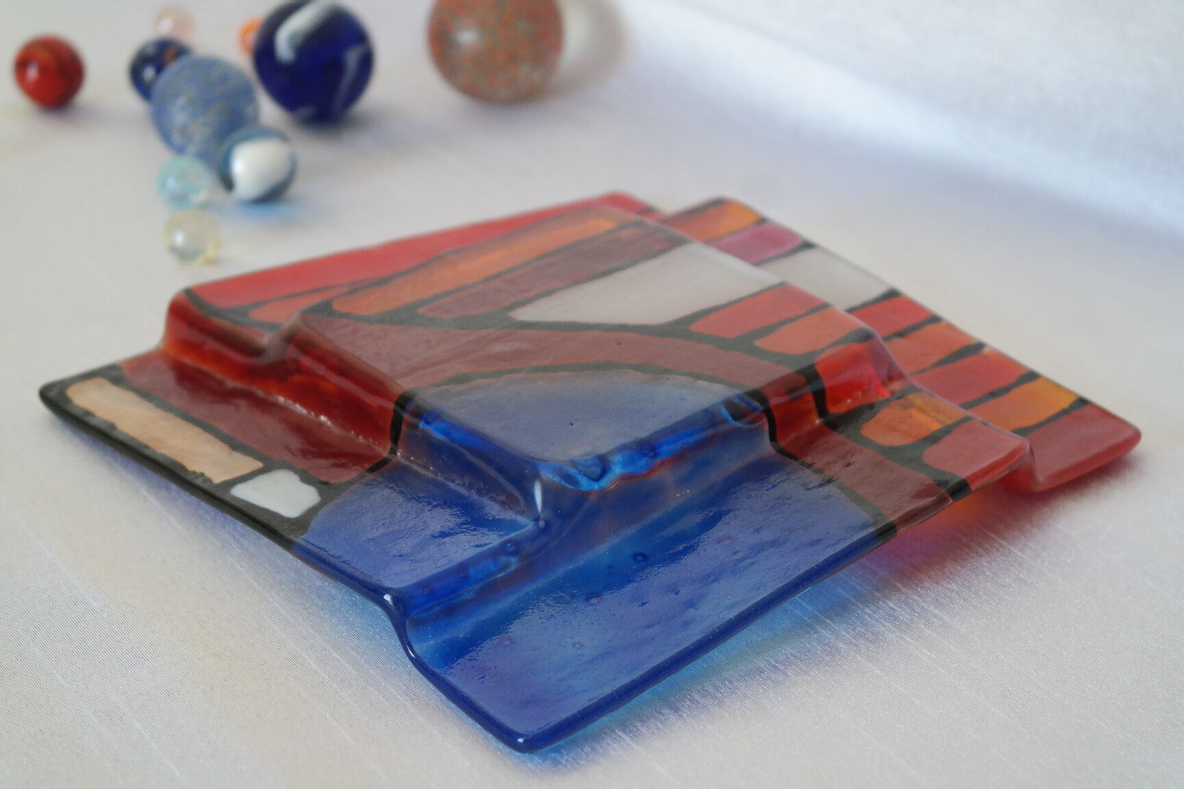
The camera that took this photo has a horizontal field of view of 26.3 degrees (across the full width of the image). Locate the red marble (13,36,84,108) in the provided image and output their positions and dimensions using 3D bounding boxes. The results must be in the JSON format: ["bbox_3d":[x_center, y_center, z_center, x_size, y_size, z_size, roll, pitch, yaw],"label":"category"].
[{"bbox_3d":[-0.183,-0.108,0.853,0.024,0.024,0.024,0,28,0],"label":"red marble"}]

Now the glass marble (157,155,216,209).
[{"bbox_3d":[-0.126,-0.066,0.780,0.017,0.017,0.017,0,28,0],"label":"glass marble"}]

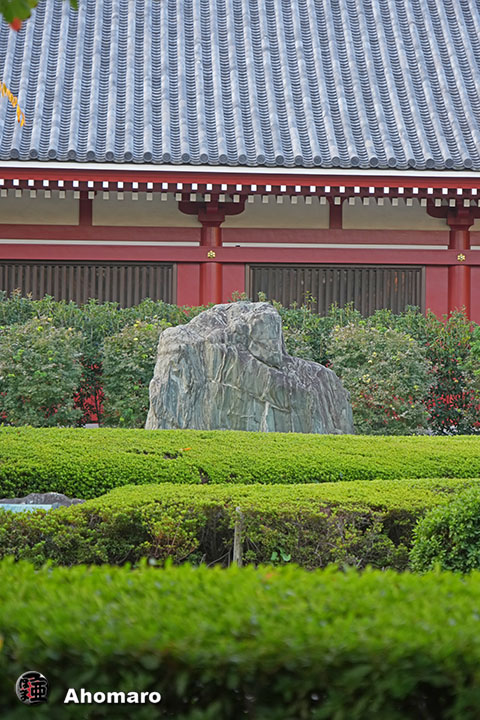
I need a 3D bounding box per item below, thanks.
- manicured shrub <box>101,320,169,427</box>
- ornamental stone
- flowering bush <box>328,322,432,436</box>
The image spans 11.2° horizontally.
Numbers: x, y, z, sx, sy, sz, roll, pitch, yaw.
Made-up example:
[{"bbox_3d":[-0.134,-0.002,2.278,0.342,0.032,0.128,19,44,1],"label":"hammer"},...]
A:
[{"bbox_3d":[-1.272,0.234,31.500,1.059,1.489,1.150,0,-1,3],"label":"manicured shrub"},{"bbox_3d":[0.127,0.163,29.500,2.515,1.716,1.400,0,-1,3],"label":"ornamental stone"},{"bbox_3d":[1.814,0.302,31.500,1.343,1.520,1.250,0,-1,3],"label":"flowering bush"}]

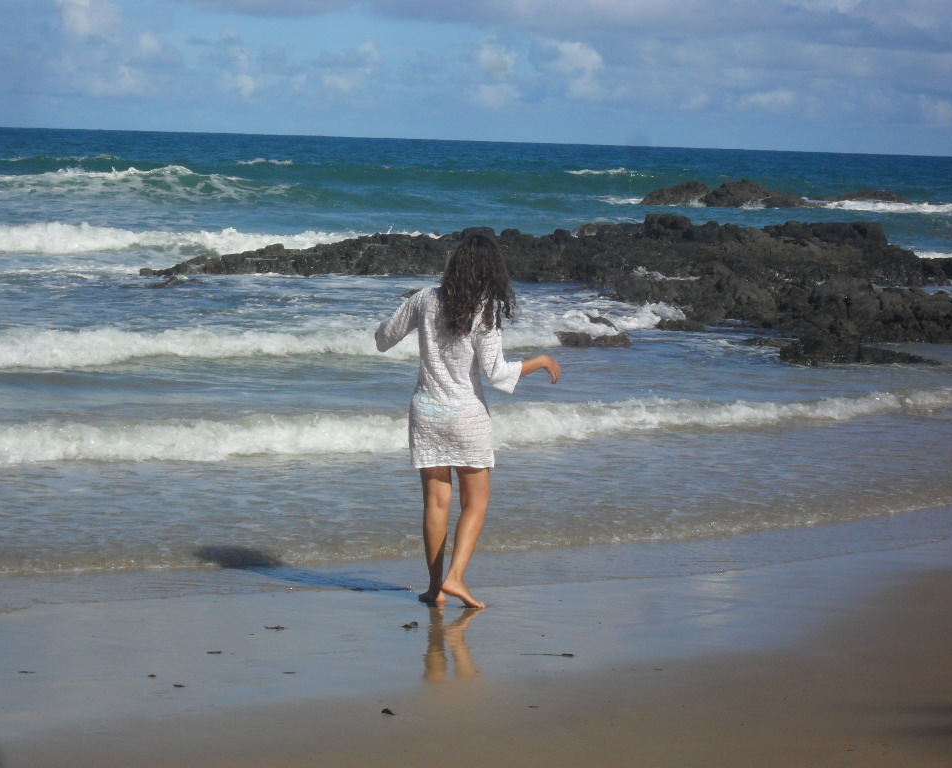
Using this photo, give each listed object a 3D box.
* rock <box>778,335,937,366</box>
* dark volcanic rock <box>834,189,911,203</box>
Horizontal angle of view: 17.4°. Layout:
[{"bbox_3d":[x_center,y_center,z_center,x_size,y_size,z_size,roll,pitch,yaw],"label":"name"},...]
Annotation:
[{"bbox_3d":[4.104,-0.361,33.500,1.550,0.290,0.850,1,5,-12],"label":"rock"},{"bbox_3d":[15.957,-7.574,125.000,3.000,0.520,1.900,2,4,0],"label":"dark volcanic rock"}]

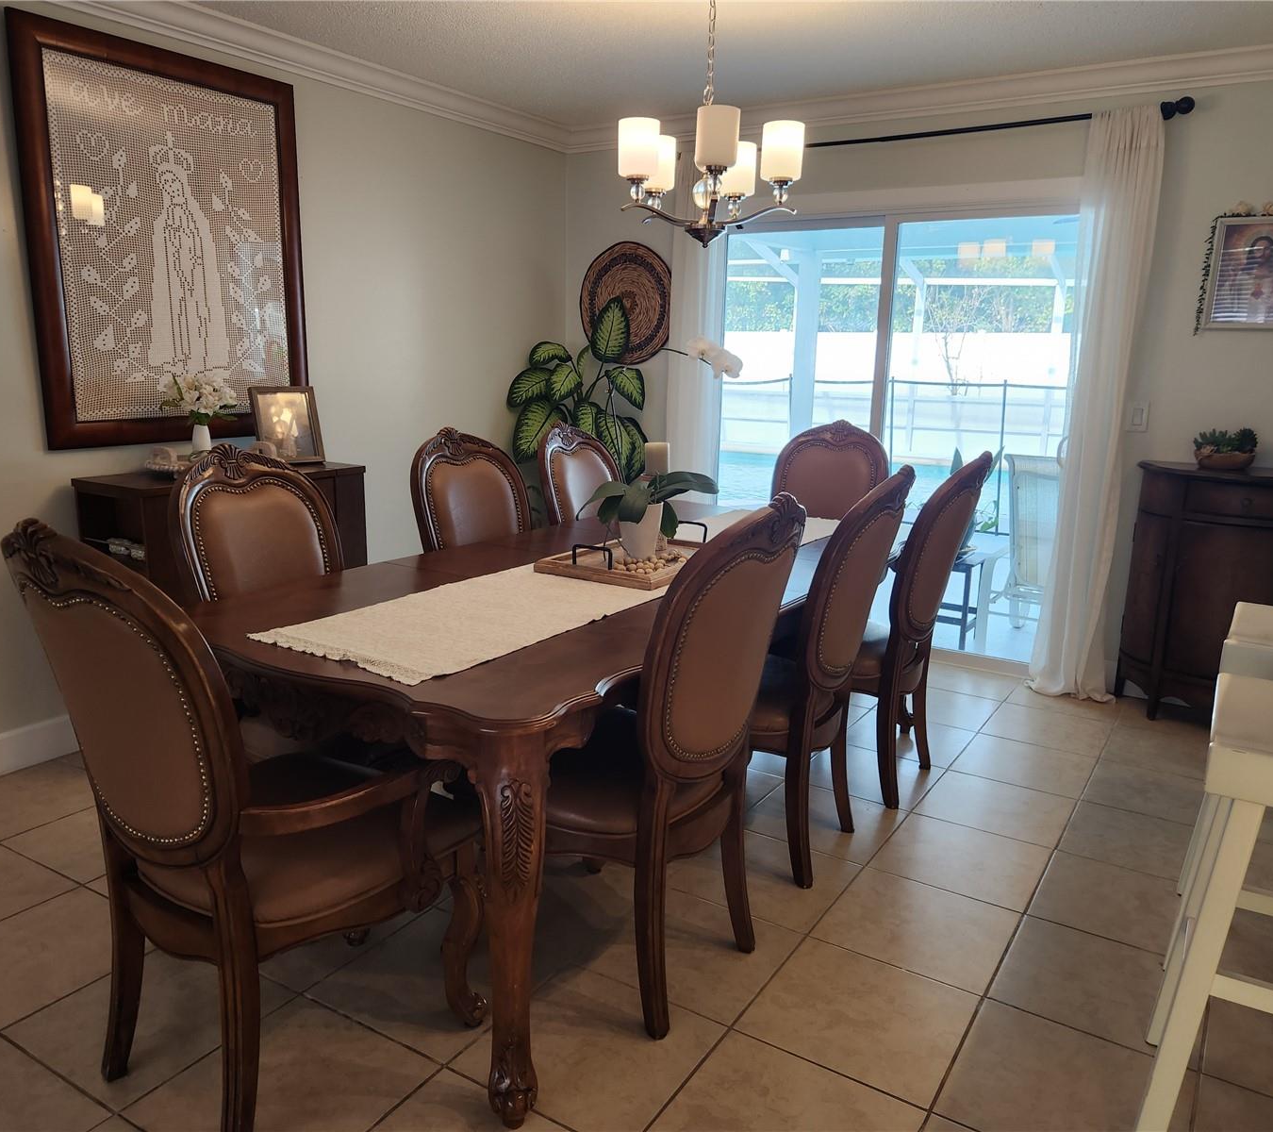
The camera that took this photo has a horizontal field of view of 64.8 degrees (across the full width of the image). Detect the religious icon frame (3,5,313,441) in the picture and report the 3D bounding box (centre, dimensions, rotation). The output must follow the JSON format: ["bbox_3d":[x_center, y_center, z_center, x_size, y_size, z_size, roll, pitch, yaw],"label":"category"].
[{"bbox_3d":[-1.596,-1.092,3.492,0.040,1.290,1.030,8,14,31],"label":"religious icon frame"}]

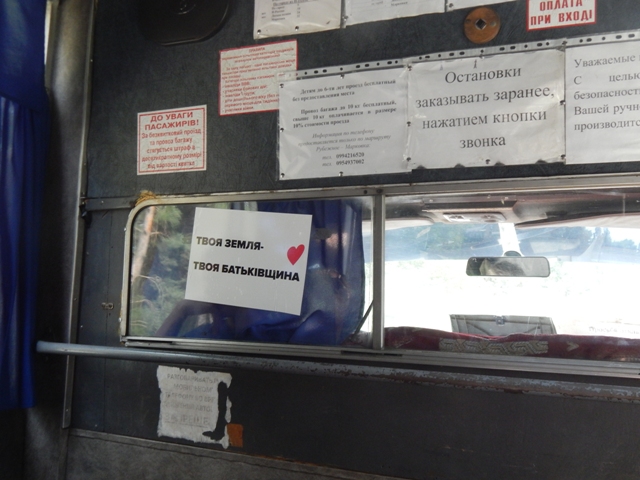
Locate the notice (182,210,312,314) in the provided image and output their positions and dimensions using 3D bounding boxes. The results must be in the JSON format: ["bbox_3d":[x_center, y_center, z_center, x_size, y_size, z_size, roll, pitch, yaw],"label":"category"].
[{"bbox_3d":[-0.162,0.042,1.532,0.297,0.210,0.010,5,0,26],"label":"notice"}]

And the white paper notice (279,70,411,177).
[{"bbox_3d":[0.045,-0.237,1.445,0.296,0.211,0.010,-1,-3,26],"label":"white paper notice"}]

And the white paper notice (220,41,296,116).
[{"bbox_3d":[-0.137,-0.353,1.537,0.198,0.148,0.010,-1,-3,26],"label":"white paper notice"}]

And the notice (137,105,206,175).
[{"bbox_3d":[-0.346,-0.231,1.633,0.199,0.149,0.010,-1,-3,26],"label":"notice"}]

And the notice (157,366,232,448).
[{"bbox_3d":[-0.285,0.372,1.577,0.202,0.163,0.010,-1,-3,26],"label":"notice"}]

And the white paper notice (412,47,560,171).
[{"bbox_3d":[0.307,-0.242,1.318,0.293,0.209,0.010,-1,-3,26],"label":"white paper notice"}]

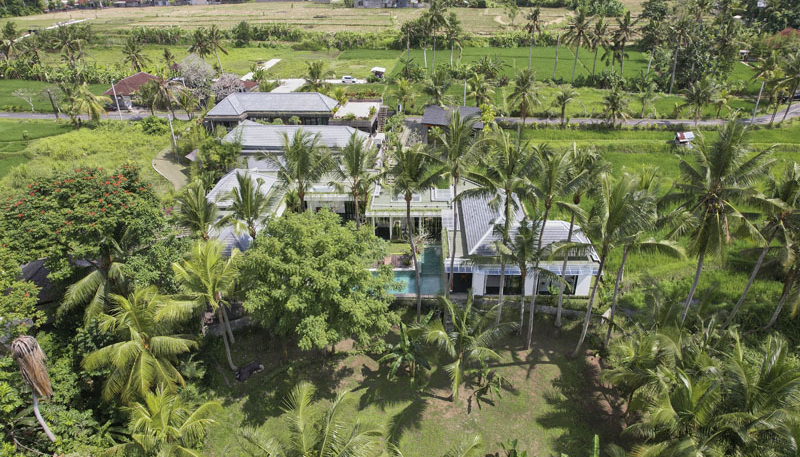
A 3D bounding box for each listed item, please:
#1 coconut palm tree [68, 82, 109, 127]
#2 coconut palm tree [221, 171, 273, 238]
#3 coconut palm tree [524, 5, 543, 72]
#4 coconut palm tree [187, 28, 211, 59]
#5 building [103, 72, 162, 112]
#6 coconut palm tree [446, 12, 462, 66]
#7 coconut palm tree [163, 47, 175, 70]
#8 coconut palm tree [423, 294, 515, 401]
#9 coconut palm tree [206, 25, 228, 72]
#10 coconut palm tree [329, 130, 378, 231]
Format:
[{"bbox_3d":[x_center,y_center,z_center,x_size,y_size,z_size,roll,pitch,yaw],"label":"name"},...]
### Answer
[{"bbox_3d":[-57.950,-23.150,91.230,8.070,8.040,8.070,0,29,0],"label":"coconut palm tree"},{"bbox_3d":[-11.869,2.062,40.929,4.800,14.400,4.800,-1,29,0],"label":"coconut palm tree"},{"bbox_3d":[36.740,-52.030,134.530,5.100,16.570,5.100,0,29,0],"label":"coconut palm tree"},{"bbox_3d":[-53.720,-47.290,130.960,7.180,11.740,7.180,0,29,0],"label":"coconut palm tree"},{"bbox_3d":[-55.980,-29.150,103.850,11.800,6.300,9.000,0,29,0],"label":"building"},{"bbox_3d":[15.180,-52.660,137.450,4.630,14.840,4.630,0,29,0],"label":"coconut palm tree"},{"bbox_3d":[-66.810,-48.030,139.280,4.200,7.500,4.200,0,29,0],"label":"coconut palm tree"},{"bbox_3d":[4.290,8.750,33.760,6.400,8.400,6.400,0,29,0],"label":"coconut palm tree"},{"bbox_3d":[-47.321,-45.501,126.313,5.700,13.200,5.700,-1,29,0],"label":"coconut palm tree"},{"bbox_3d":[-4.640,-4.130,52.190,5.650,13.130,5.650,0,27,0],"label":"coconut palm tree"}]

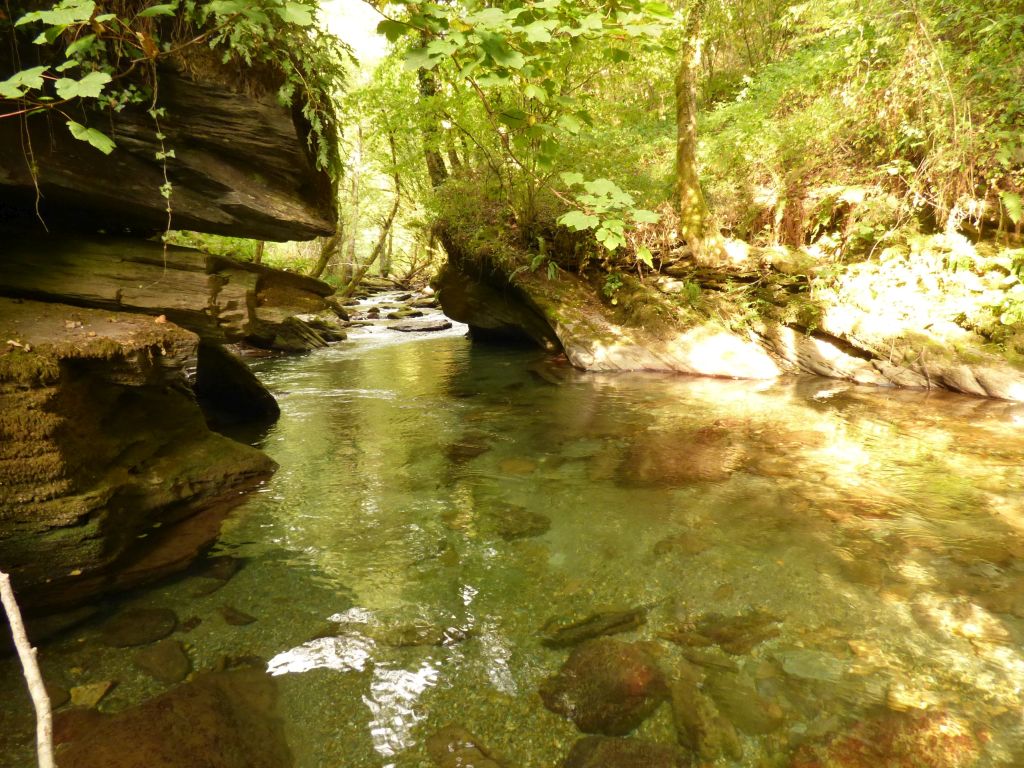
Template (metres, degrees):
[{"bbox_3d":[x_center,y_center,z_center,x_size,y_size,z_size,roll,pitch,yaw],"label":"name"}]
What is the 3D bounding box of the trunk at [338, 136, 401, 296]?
[{"bbox_3d":[-2.950,-3.480,12.400,1.200,3.300,0.600,-3,13,-13],"label":"trunk"}]

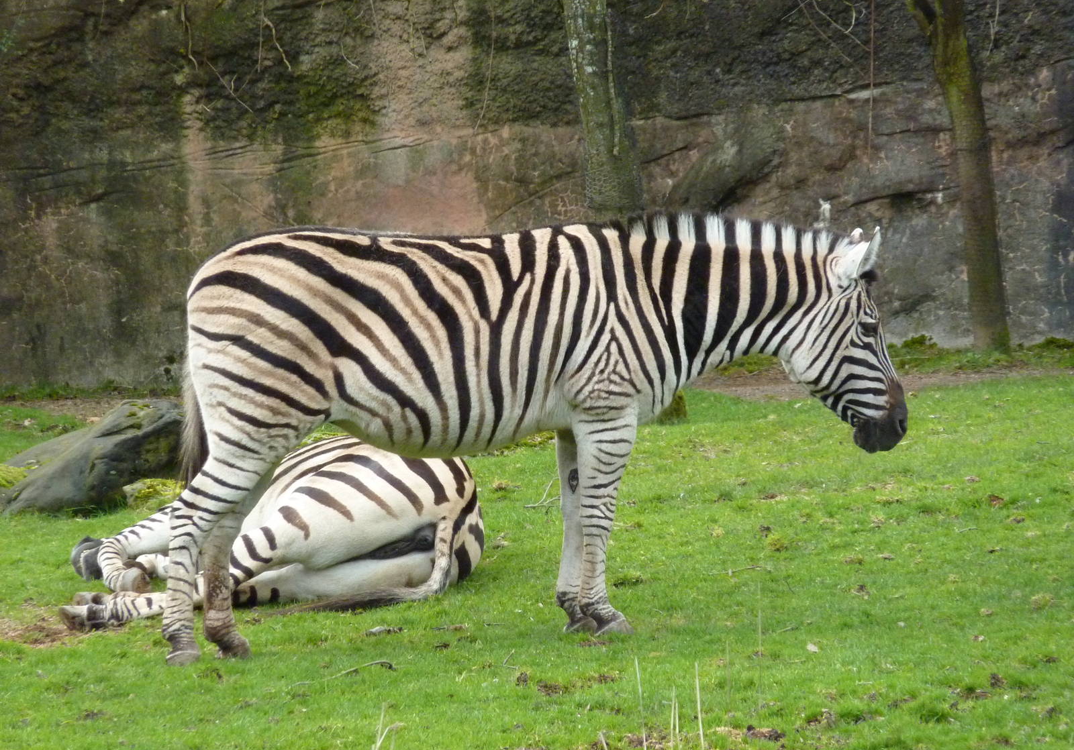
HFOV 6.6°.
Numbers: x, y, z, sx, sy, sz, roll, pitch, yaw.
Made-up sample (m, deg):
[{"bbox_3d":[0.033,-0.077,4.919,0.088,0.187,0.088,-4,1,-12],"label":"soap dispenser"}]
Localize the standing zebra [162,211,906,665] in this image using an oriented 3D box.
[{"bbox_3d":[-0.009,0.199,28.800,2.270,1.380,0.520,0,5,3],"label":"standing zebra"}]

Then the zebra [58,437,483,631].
[{"bbox_3d":[-0.940,0.472,30.700,1.300,0.540,1.750,-1,5,-16],"label":"zebra"}]

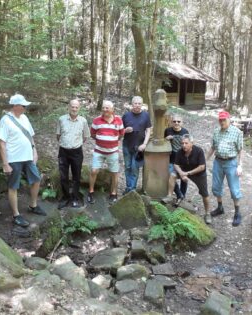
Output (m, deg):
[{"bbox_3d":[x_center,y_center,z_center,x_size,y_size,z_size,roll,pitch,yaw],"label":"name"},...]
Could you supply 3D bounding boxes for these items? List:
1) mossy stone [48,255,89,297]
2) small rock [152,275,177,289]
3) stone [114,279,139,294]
[{"bbox_3d":[-0.615,1.269,3.588,0.310,0.180,0.500,-6,12,-26],"label":"mossy stone"},{"bbox_3d":[0.411,1.291,3.400,0.250,0.080,0.190,1,6,0],"label":"small rock"},{"bbox_3d":[0.015,1.331,3.370,0.240,0.100,0.200,1,8,0],"label":"stone"}]

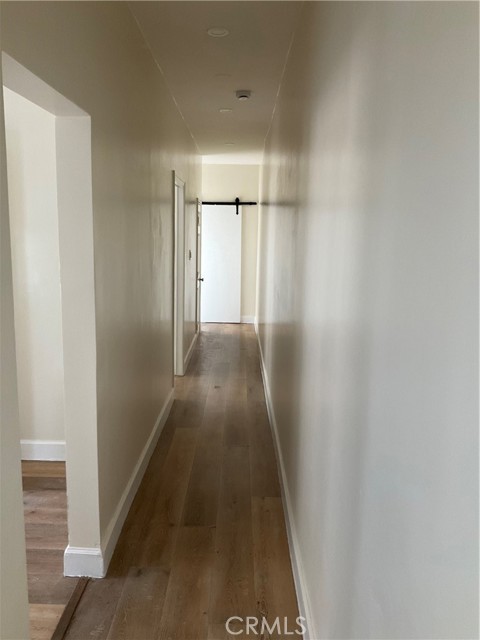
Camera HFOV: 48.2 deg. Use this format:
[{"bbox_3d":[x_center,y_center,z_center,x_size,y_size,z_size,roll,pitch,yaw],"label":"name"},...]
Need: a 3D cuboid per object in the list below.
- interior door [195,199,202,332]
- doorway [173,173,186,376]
[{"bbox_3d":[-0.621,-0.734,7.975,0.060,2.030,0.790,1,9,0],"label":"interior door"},{"bbox_3d":[-0.664,-0.341,5.343,0.140,2.090,0.950,1,9,0],"label":"doorway"}]

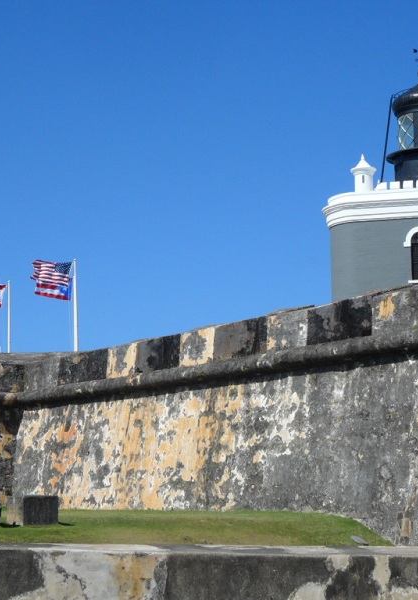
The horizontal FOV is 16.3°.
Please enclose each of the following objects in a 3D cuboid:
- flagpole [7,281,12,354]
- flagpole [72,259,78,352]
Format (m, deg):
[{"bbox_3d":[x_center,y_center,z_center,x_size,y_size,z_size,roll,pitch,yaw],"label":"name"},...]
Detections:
[{"bbox_3d":[-13.168,2.613,95.493,0.150,7.800,0.150,0,-8,0],"label":"flagpole"},{"bbox_3d":[-8.189,1.455,88.586,0.200,8.000,0.200,0,-8,0],"label":"flagpole"}]

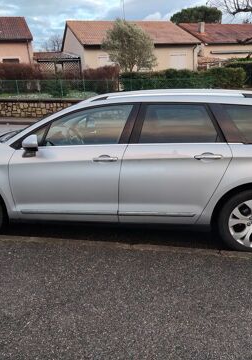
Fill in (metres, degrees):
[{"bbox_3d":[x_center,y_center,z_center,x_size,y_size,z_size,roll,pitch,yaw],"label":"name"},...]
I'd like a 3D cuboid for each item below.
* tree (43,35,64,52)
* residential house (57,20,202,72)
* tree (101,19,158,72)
[{"bbox_3d":[-9.175,-15.255,43.439,3.800,6.890,3.800,-3,17,1],"label":"tree"},{"bbox_3d":[-0.202,-10.916,29.021,9.340,5.470,9.600,-9,18,-18],"label":"residential house"},{"bbox_3d":[0.240,-7.327,19.720,3.200,4.080,3.200,-3,17,1],"label":"tree"}]

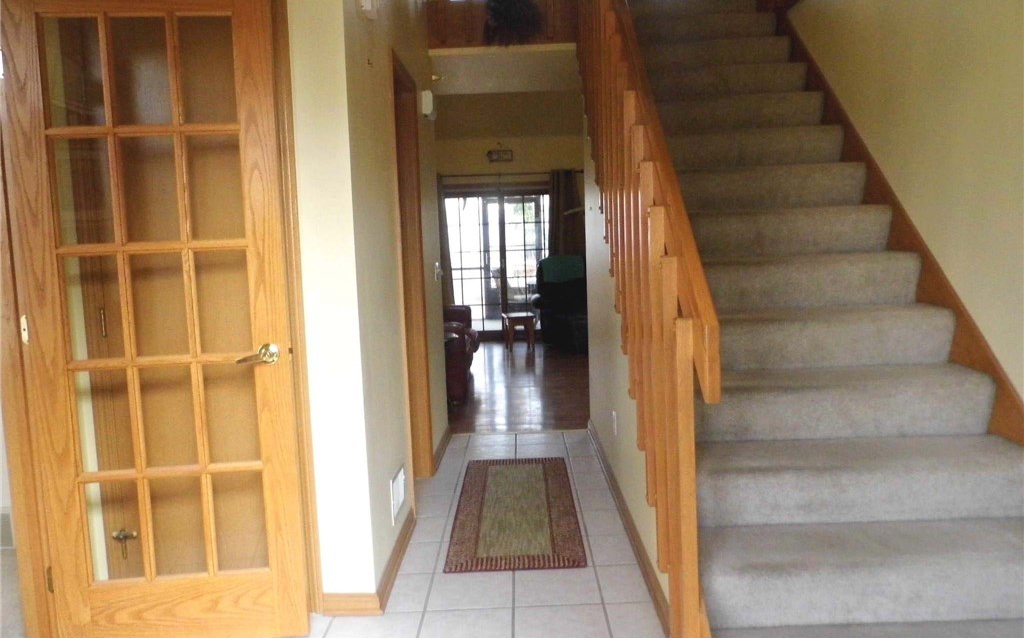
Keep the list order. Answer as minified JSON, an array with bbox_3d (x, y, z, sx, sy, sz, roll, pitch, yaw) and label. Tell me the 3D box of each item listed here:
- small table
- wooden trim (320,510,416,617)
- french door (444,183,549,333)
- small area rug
[{"bbox_3d":[0.089,0.164,8.856,0.340,0.410,0.420,-3,6,-9],"label":"small table"},{"bbox_3d":[-0.537,0.925,2.921,0.210,0.078,0.860,-2,5,1],"label":"wooden trim"},{"bbox_3d":[-0.188,-0.755,10.076,1.700,2.030,0.100,-2,5,1],"label":"french door"},{"bbox_3d":[0.020,0.877,3.535,0.544,0.010,1.467,-2,5,1],"label":"small area rug"}]

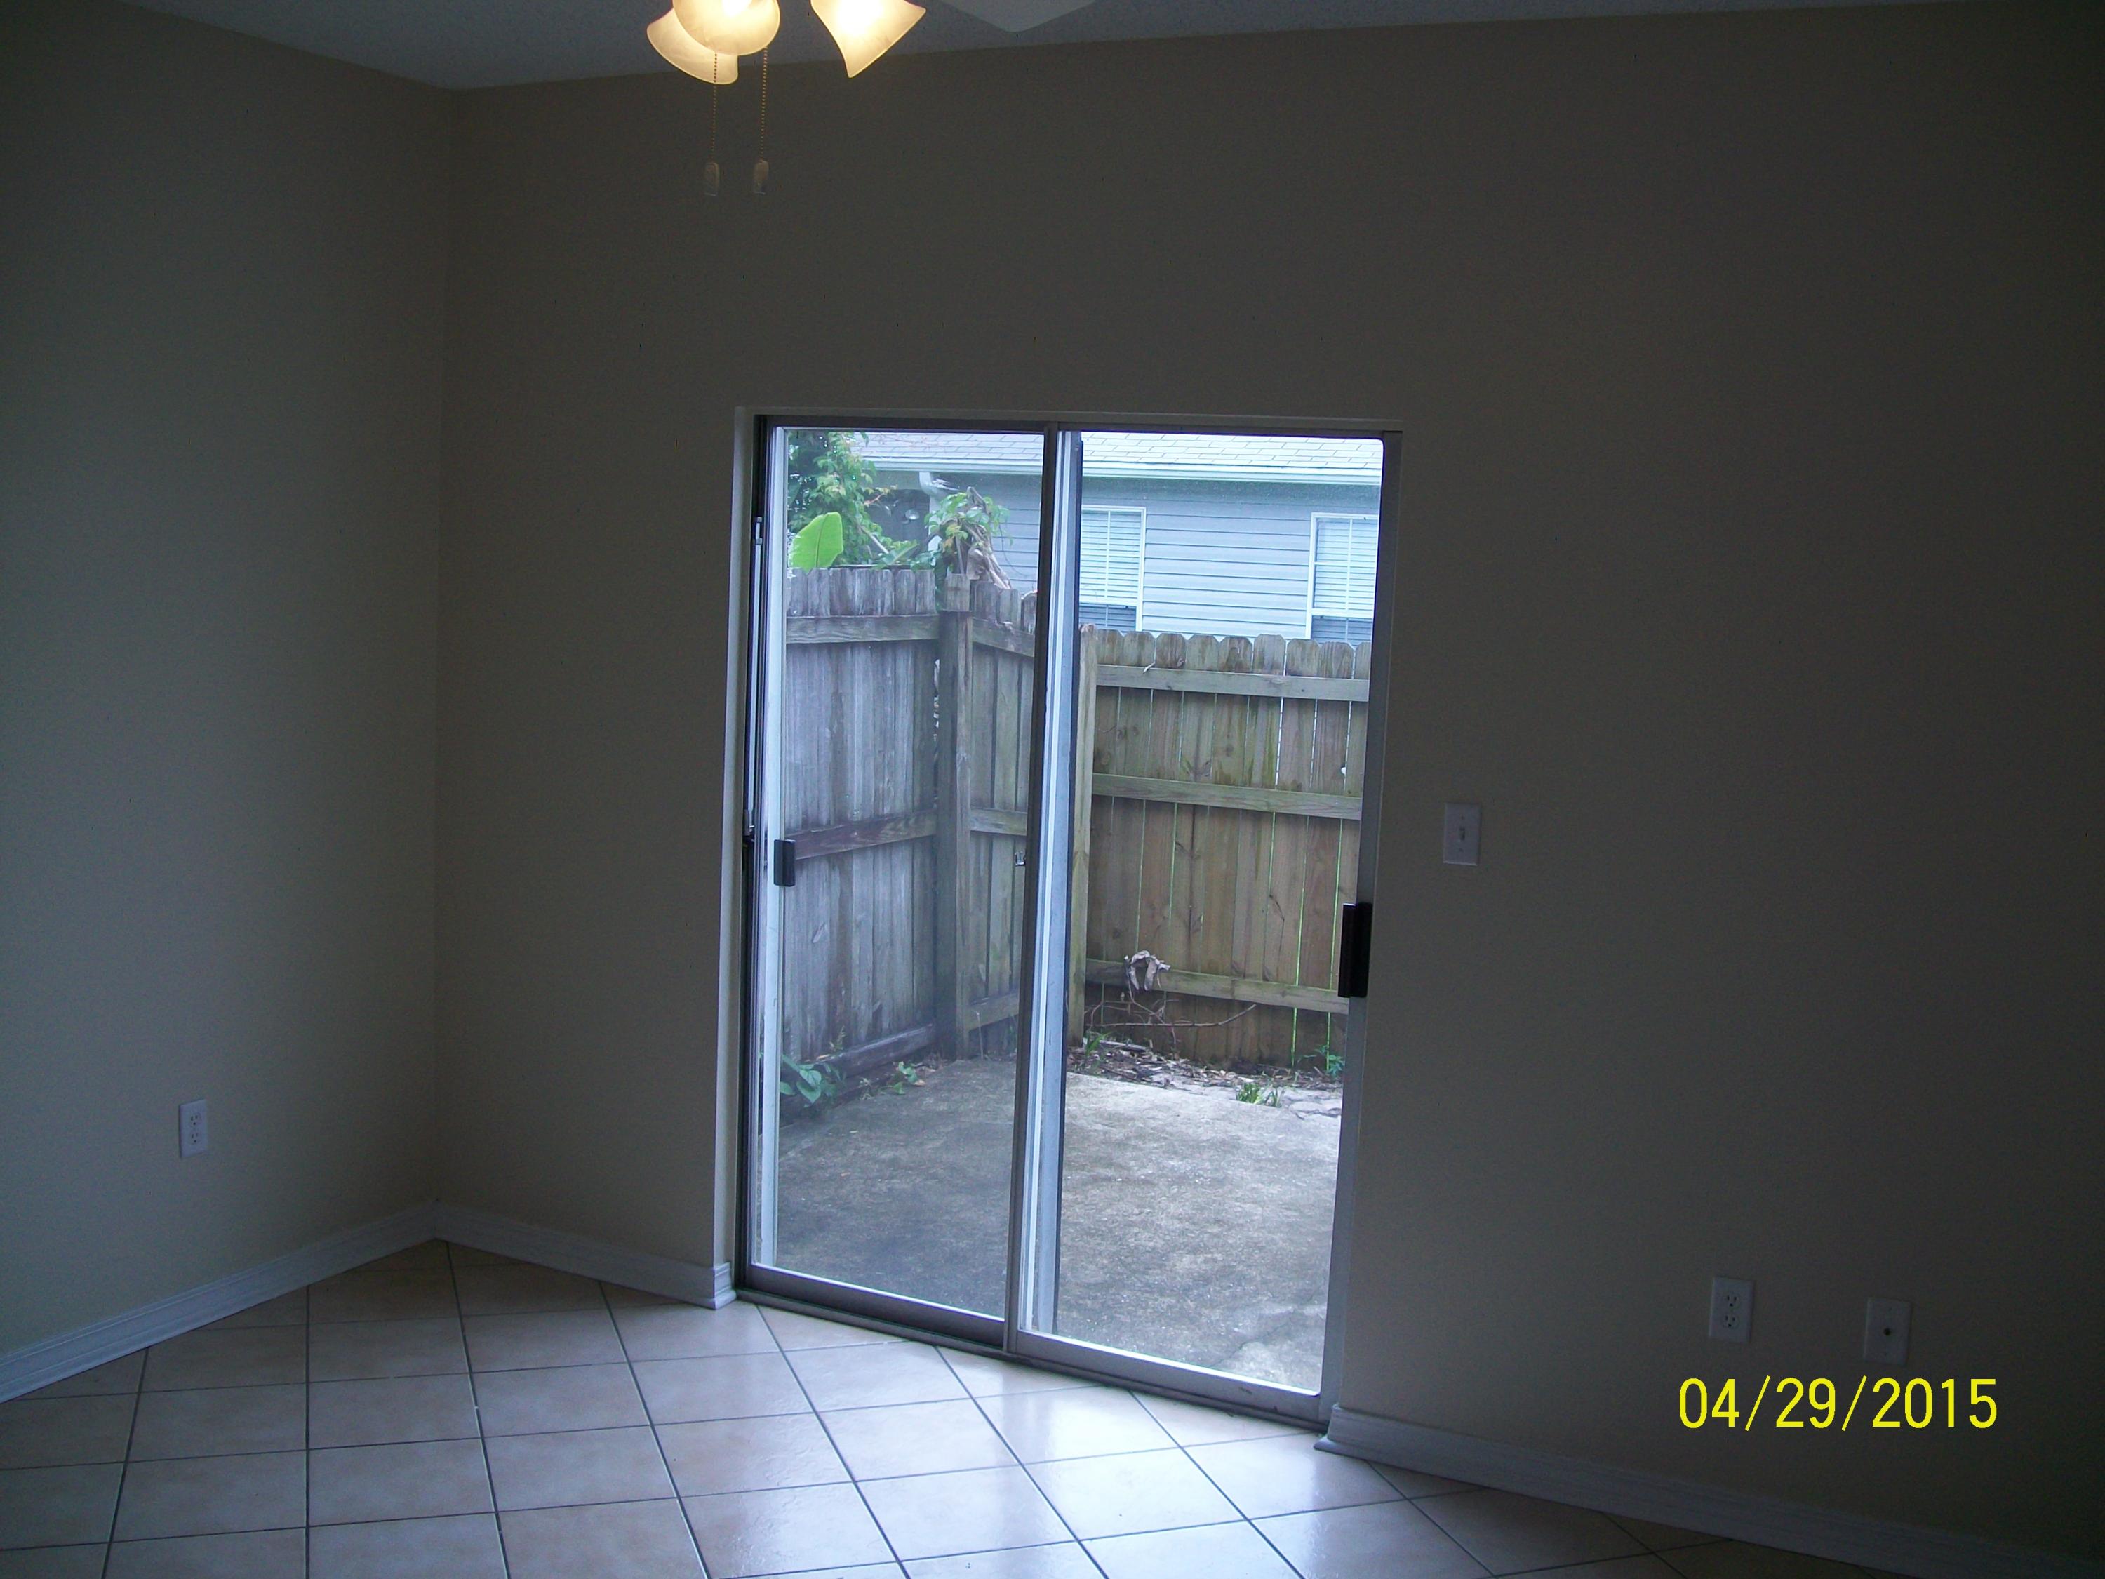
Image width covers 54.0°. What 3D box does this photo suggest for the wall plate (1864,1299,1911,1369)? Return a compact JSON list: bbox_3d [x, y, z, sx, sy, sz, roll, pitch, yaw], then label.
[{"bbox_3d":[1.458,0.947,3.607,0.070,0.115,0.008,5,7,26],"label":"wall plate"}]

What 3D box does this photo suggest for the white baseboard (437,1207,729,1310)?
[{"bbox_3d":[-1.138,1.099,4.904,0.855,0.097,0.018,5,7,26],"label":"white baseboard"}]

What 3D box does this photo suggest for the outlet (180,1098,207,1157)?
[{"bbox_3d":[-1.819,0.719,4.379,0.008,0.115,0.070,5,7,26],"label":"outlet"}]

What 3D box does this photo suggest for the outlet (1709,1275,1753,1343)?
[{"bbox_3d":[1.222,0.936,3.717,0.070,0.115,0.008,5,7,26],"label":"outlet"}]

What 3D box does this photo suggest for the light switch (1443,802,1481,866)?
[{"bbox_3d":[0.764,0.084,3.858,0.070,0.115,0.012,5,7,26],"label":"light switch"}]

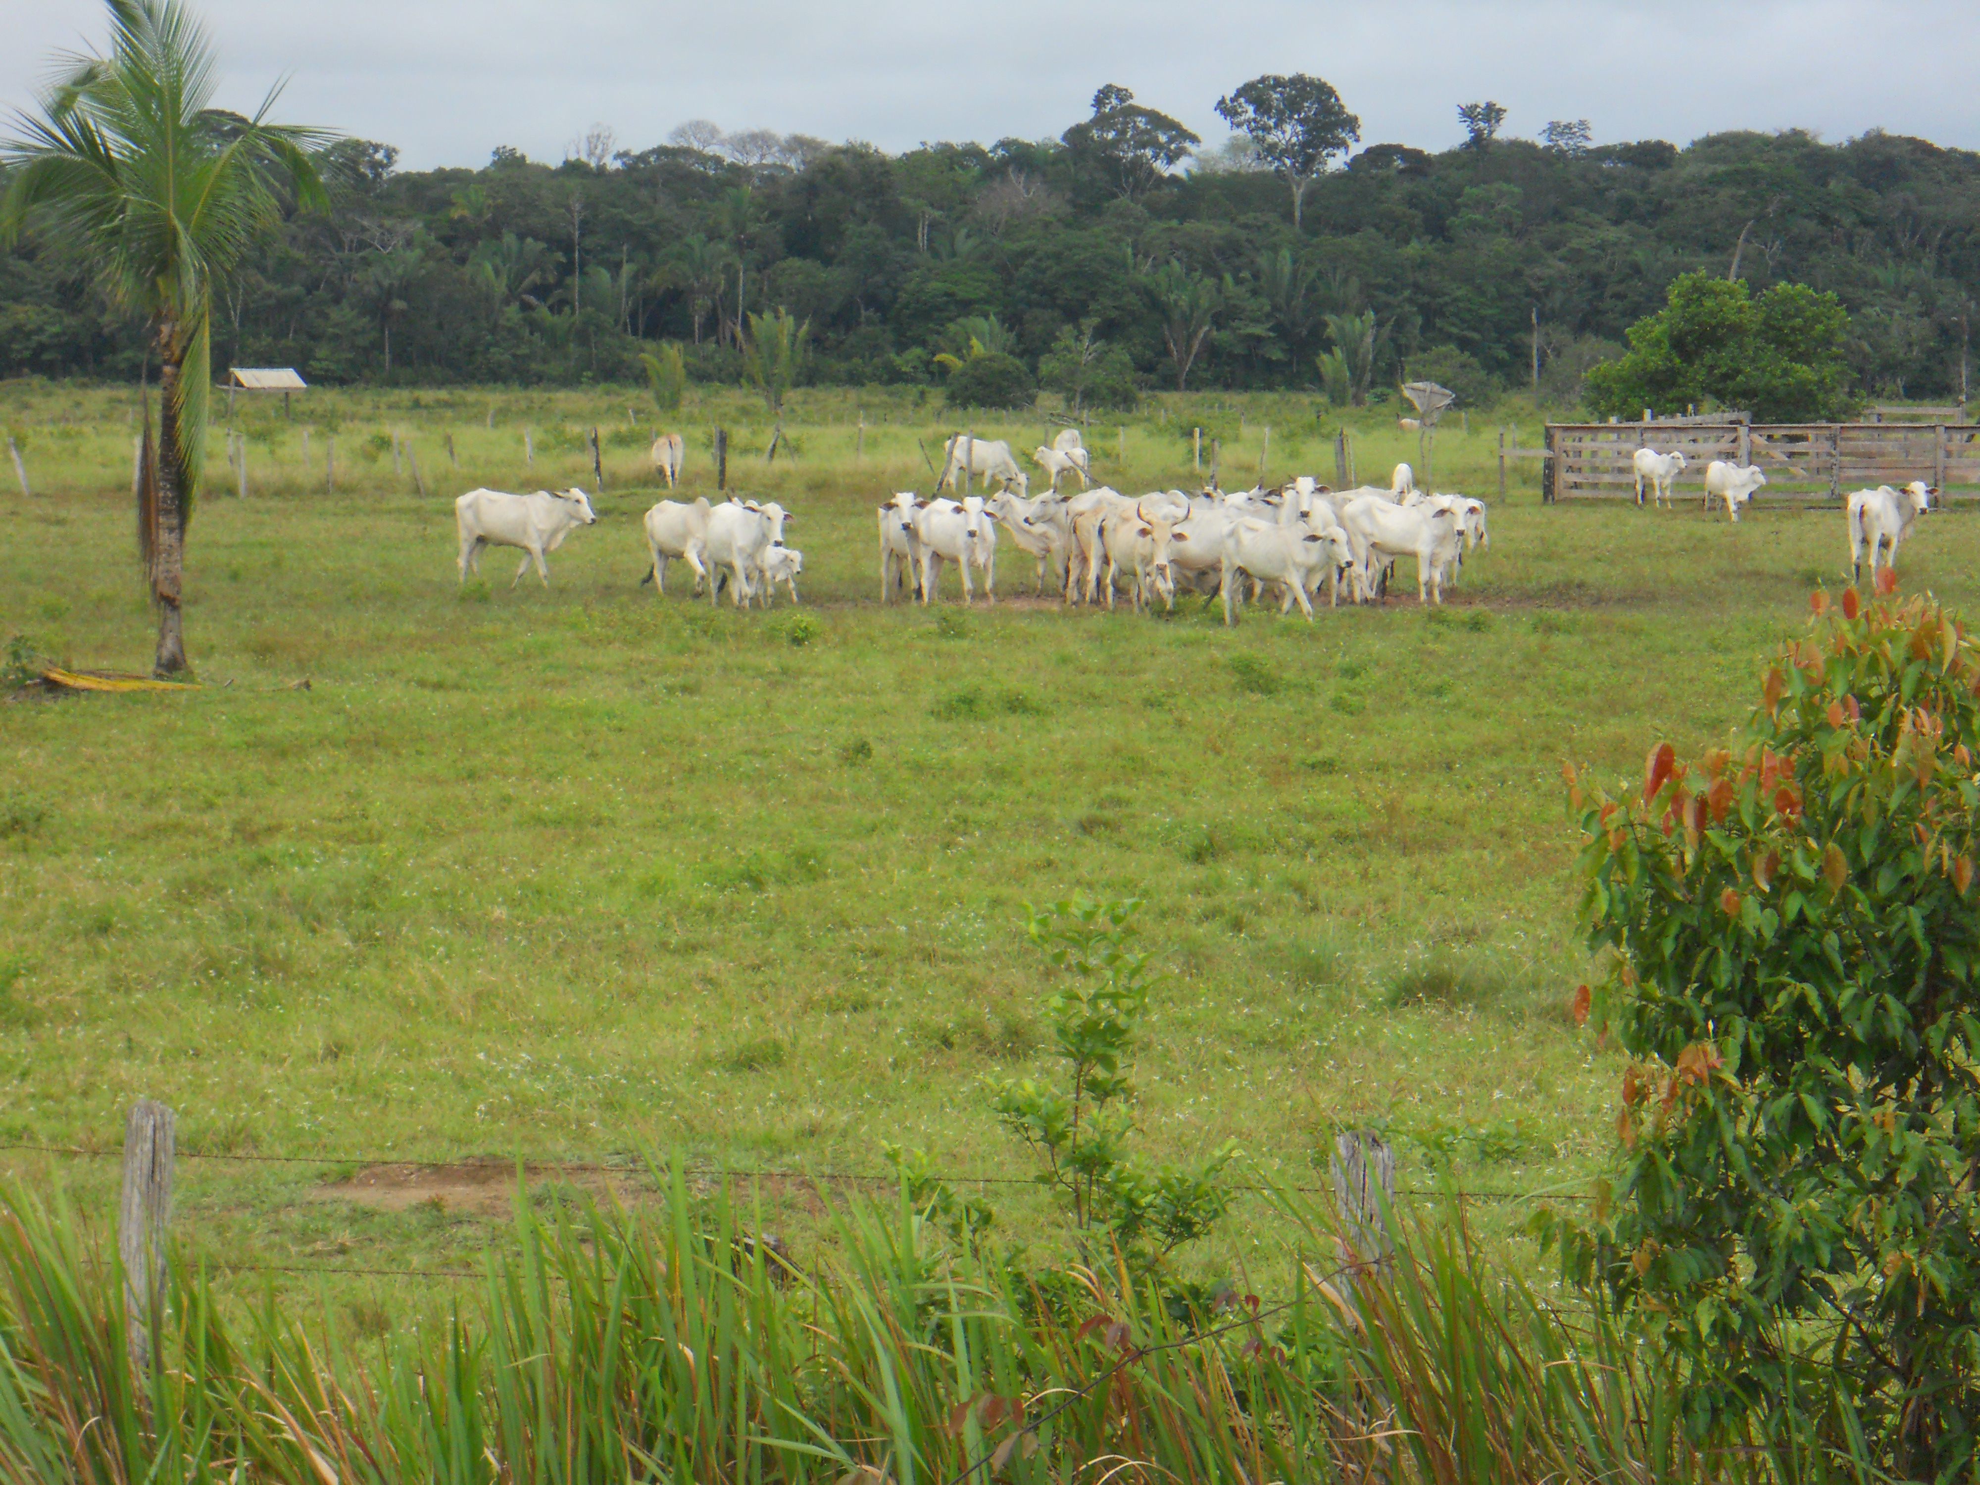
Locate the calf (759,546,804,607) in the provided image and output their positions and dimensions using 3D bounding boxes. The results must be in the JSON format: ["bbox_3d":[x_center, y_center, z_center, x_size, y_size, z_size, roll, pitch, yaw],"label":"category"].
[{"bbox_3d":[-2.790,-2.187,105.800,0.340,0.800,1.100,-2,3,-32],"label":"calf"}]

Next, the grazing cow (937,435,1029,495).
[{"bbox_3d":[-0.094,-6.761,195.000,2.000,1.420,0.550,0,3,8],"label":"grazing cow"}]

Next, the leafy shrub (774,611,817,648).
[{"bbox_3d":[-2.185,-1.276,90.500,0.460,0.380,0.440,0,3,0],"label":"leafy shrub"}]

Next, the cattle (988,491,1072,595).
[{"bbox_3d":[0.864,-2.754,110.500,2.100,1.450,0.620,-2,3,-32],"label":"cattle"}]

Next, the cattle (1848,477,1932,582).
[{"bbox_3d":[13.277,-3.089,118.000,0.650,1.550,1.900,1,3,22],"label":"cattle"}]

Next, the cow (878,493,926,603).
[{"bbox_3d":[-1.228,-2.738,112.500,0.550,1.520,2.000,-1,3,-20],"label":"cow"}]

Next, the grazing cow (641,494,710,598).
[{"bbox_3d":[-4.319,-2.883,118.000,2.000,1.480,0.550,1,3,25],"label":"grazing cow"}]

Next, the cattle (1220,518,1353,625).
[{"bbox_3d":[3.884,-2.251,105.000,1.850,1.400,0.500,0,3,-8],"label":"cattle"}]

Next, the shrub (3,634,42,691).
[{"bbox_3d":[-9.666,-0.804,80.000,0.420,0.560,0.420,0,3,0],"label":"shrub"}]

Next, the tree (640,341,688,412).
[{"bbox_3d":[-17.934,-19.974,440.000,2.600,4.100,2.500,0,3,0],"label":"tree"}]

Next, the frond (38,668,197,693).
[{"bbox_3d":[-8.661,-0.622,79.500,1.600,0.220,0.600,0,3,0],"label":"frond"}]

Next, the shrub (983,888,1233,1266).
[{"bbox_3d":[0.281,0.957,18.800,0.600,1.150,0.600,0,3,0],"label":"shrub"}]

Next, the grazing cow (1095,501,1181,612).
[{"bbox_3d":[2.022,-2.494,108.500,0.580,1.520,2.000,-2,4,-38],"label":"grazing cow"}]

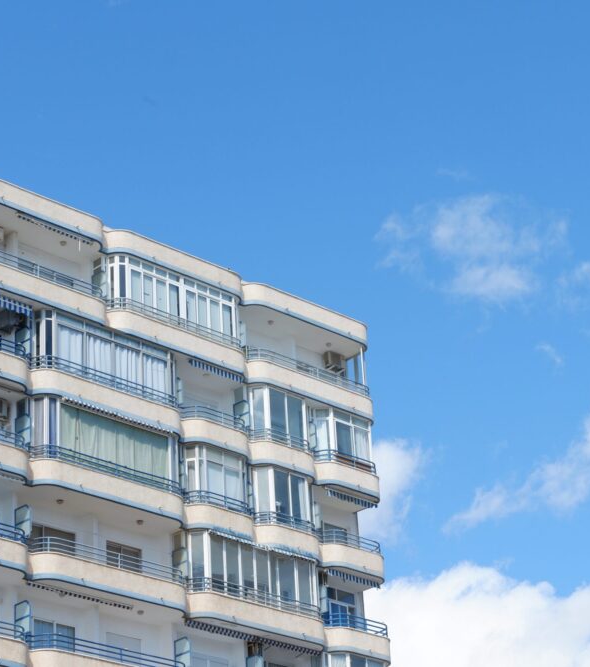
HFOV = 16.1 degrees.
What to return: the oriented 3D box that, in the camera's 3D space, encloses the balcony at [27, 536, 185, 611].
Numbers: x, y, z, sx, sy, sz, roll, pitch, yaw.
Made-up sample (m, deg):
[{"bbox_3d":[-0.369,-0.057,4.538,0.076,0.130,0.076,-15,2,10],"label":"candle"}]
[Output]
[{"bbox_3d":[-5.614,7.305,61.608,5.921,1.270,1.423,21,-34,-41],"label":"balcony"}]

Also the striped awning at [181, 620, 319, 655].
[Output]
[{"bbox_3d":[-1.281,9.541,65.363,5.800,0.280,0.300,21,-34,-41],"label":"striped awning"}]

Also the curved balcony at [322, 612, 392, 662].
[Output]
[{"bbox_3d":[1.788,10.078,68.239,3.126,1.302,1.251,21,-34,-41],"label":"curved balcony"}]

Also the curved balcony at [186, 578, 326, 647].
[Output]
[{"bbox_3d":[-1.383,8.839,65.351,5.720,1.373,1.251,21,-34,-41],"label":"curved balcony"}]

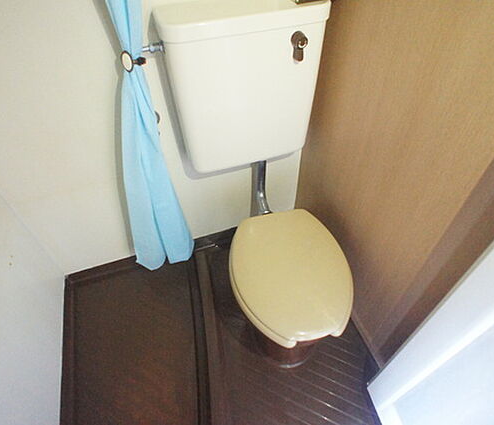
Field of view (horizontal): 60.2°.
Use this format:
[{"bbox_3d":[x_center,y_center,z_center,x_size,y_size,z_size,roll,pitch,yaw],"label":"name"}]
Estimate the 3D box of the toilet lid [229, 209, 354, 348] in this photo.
[{"bbox_3d":[0.135,0.192,1.337,0.370,0.055,0.447,-11,54,-6],"label":"toilet lid"}]

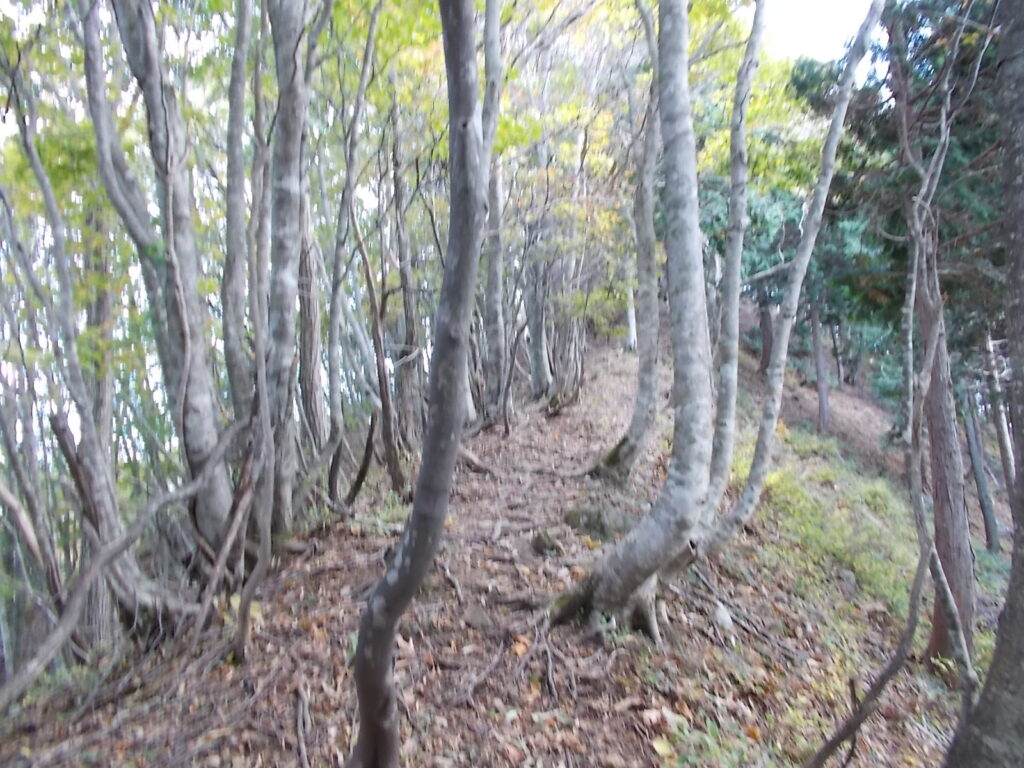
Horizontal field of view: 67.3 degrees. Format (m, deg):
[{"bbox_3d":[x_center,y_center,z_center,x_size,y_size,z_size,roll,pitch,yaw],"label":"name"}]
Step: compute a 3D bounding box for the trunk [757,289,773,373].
[{"bbox_3d":[6.085,-1.250,18.589,0.349,2.051,0.337,0,-5,18],"label":"trunk"}]

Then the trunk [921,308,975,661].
[{"bbox_3d":[3.007,0.682,5.407,0.310,2.456,0.310,-4,-6,29],"label":"trunk"}]

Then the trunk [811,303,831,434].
[{"bbox_3d":[6.831,-0.356,17.129,0.265,2.957,0.265,-3,-5,22],"label":"trunk"}]

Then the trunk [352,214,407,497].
[{"bbox_3d":[-1.145,-0.264,6.606,0.186,2.473,0.152,-9,-5,-9],"label":"trunk"}]

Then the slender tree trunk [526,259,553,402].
[{"bbox_3d":[0.468,-0.973,13.107,0.406,2.446,0.389,-2,-5,2],"label":"slender tree trunk"}]

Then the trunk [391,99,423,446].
[{"bbox_3d":[-1.251,-1.344,8.982,0.240,4.185,0.229,-2,-5,-8],"label":"trunk"}]

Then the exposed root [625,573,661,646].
[{"bbox_3d":[0.652,1.128,3.816,0.178,0.360,0.178,-1,-5,9],"label":"exposed root"}]

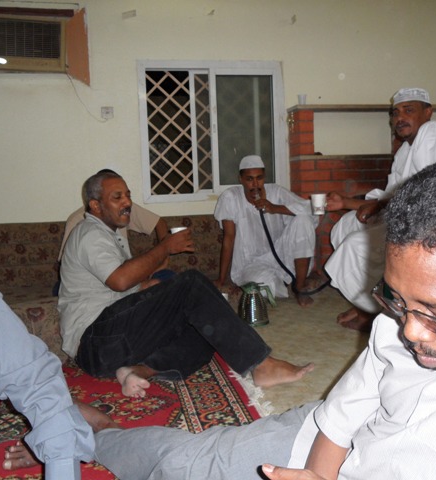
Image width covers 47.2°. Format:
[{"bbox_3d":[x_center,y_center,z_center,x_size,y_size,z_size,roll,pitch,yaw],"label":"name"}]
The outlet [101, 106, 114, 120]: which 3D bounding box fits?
[{"bbox_3d":[-0.737,-0.848,3.334,0.085,0.085,0.014,-3,5,-12],"label":"outlet"}]

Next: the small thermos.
[{"bbox_3d":[0.204,0.321,2.573,0.190,0.215,0.150,-3,4,-5],"label":"small thermos"}]

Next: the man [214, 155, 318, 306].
[{"bbox_3d":[0.297,-0.071,3.060,0.610,0.910,0.600,-3,4,-7],"label":"man"}]

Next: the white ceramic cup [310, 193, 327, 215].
[{"bbox_3d":[0.475,-0.173,2.360,0.074,0.096,0.074,-2,4,0],"label":"white ceramic cup"}]

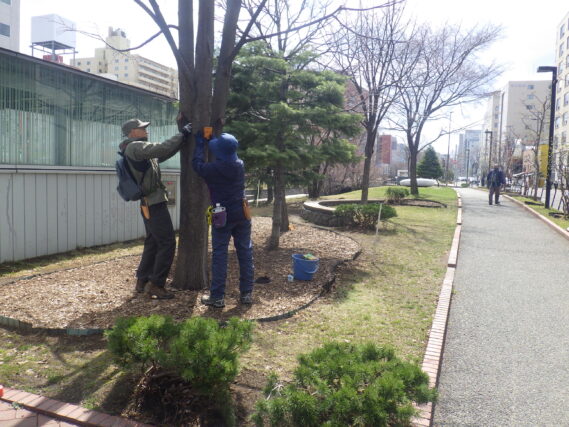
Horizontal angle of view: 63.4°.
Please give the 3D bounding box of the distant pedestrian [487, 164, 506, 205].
[{"bbox_3d":[8.981,-1.216,19.500,0.720,1.740,0.450,2,5,17],"label":"distant pedestrian"}]

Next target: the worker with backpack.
[{"bbox_3d":[-1.272,-0.064,4.520,0.680,1.740,0.560,0,5,-7],"label":"worker with backpack"}]

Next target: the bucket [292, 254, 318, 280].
[{"bbox_3d":[0.239,0.610,5.250,0.305,0.260,0.305,1,5,0],"label":"bucket"}]

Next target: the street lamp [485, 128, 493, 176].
[{"bbox_3d":[18.614,-4.973,42.000,0.750,5.700,0.250,2,5,17],"label":"street lamp"}]

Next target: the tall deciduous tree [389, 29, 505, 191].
[{"bbox_3d":[7.919,-5.059,22.500,5.400,8.400,5.200,1,5,0],"label":"tall deciduous tree"}]

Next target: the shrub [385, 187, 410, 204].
[{"bbox_3d":[4.124,-0.657,16.800,0.880,0.640,0.850,1,5,0],"label":"shrub"}]

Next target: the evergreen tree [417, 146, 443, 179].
[{"bbox_3d":[14.175,-4.742,45.000,2.600,3.600,2.500,1,5,0],"label":"evergreen tree"}]

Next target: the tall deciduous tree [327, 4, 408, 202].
[{"bbox_3d":[3.029,-4.051,16.800,3.100,7.300,3.100,1,5,0],"label":"tall deciduous tree"}]

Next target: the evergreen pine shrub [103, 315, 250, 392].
[{"bbox_3d":[-0.594,0.815,2.680,0.780,0.440,0.620,1,5,0],"label":"evergreen pine shrub"}]

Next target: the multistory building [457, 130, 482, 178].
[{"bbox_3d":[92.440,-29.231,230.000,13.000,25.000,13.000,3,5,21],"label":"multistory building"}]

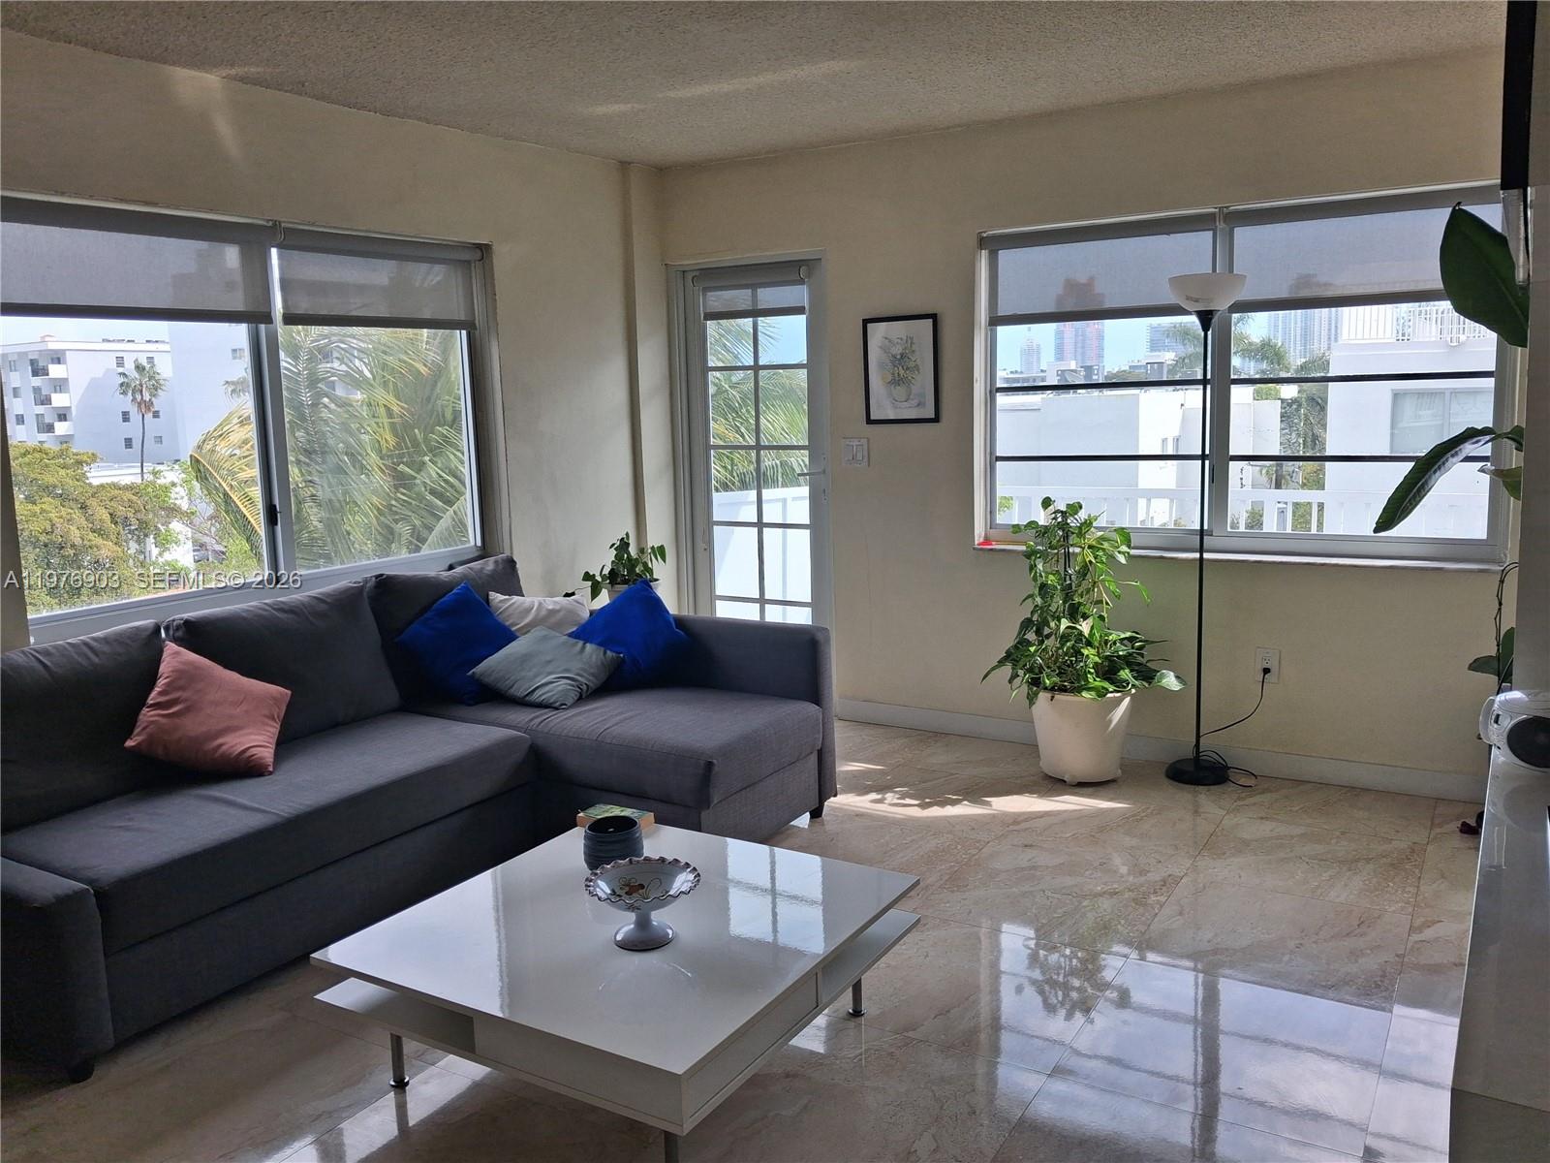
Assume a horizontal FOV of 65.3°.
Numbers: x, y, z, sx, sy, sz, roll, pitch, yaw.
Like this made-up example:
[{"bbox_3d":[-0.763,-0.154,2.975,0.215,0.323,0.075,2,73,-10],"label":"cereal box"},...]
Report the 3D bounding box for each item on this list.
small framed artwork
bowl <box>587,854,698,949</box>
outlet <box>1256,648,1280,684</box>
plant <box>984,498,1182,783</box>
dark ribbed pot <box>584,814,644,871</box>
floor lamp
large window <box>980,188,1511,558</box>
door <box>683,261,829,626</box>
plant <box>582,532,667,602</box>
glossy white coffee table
[{"bbox_3d":[0.504,-0.851,4.881,0.332,0.427,0.020,4,11,31],"label":"small framed artwork"},{"bbox_3d":[-0.275,0.685,2.533,0.246,0.132,0.246,-2,9,0],"label":"bowl"},{"bbox_3d":[1.758,0.303,4.314,0.073,0.118,0.012,4,11,31],"label":"outlet"},{"bbox_3d":[1.112,0.207,4.398,0.620,1.020,0.560,4,11,31],"label":"plant"},{"bbox_3d":[-0.390,0.639,2.918,0.143,0.108,0.143,-2,9,0],"label":"dark ribbed pot"},{"bbox_3d":[1.504,-0.163,4.260,0.265,1.770,0.265,4,11,31],"label":"floor lamp"},{"bbox_3d":[1.569,-0.693,4.297,1.770,1.200,0.120,4,11,31],"label":"large window"},{"bbox_3d":[-0.075,-0.394,5.375,0.730,1.970,0.080,4,11,31],"label":"door"},{"bbox_3d":[-0.608,0.006,4.980,0.330,0.420,0.310,-2,9,0],"label":"plant"},{"bbox_3d":[-0.308,0.885,2.692,0.950,0.310,0.950,4,11,31],"label":"glossy white coffee table"}]

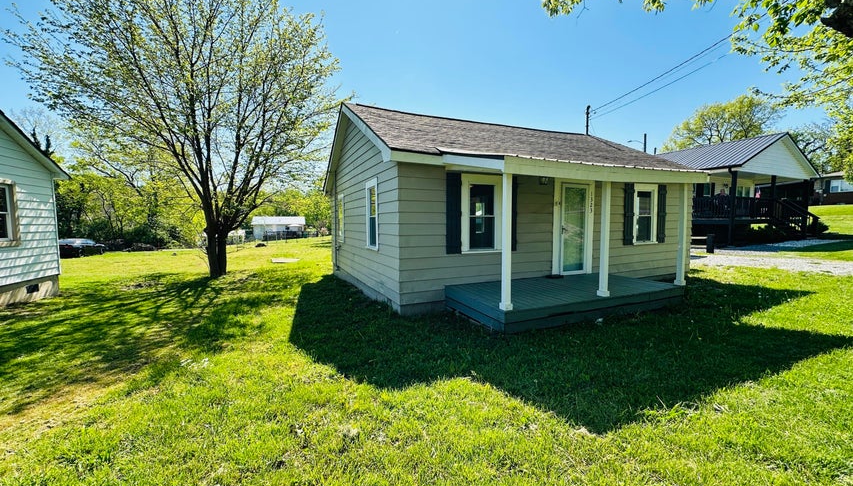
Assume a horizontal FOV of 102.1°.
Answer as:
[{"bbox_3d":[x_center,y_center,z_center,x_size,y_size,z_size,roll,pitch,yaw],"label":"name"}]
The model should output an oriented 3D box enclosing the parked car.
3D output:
[{"bbox_3d":[-26.941,0.332,26.656,1.840,1.460,4.750,-2,4,-20],"label":"parked car"}]

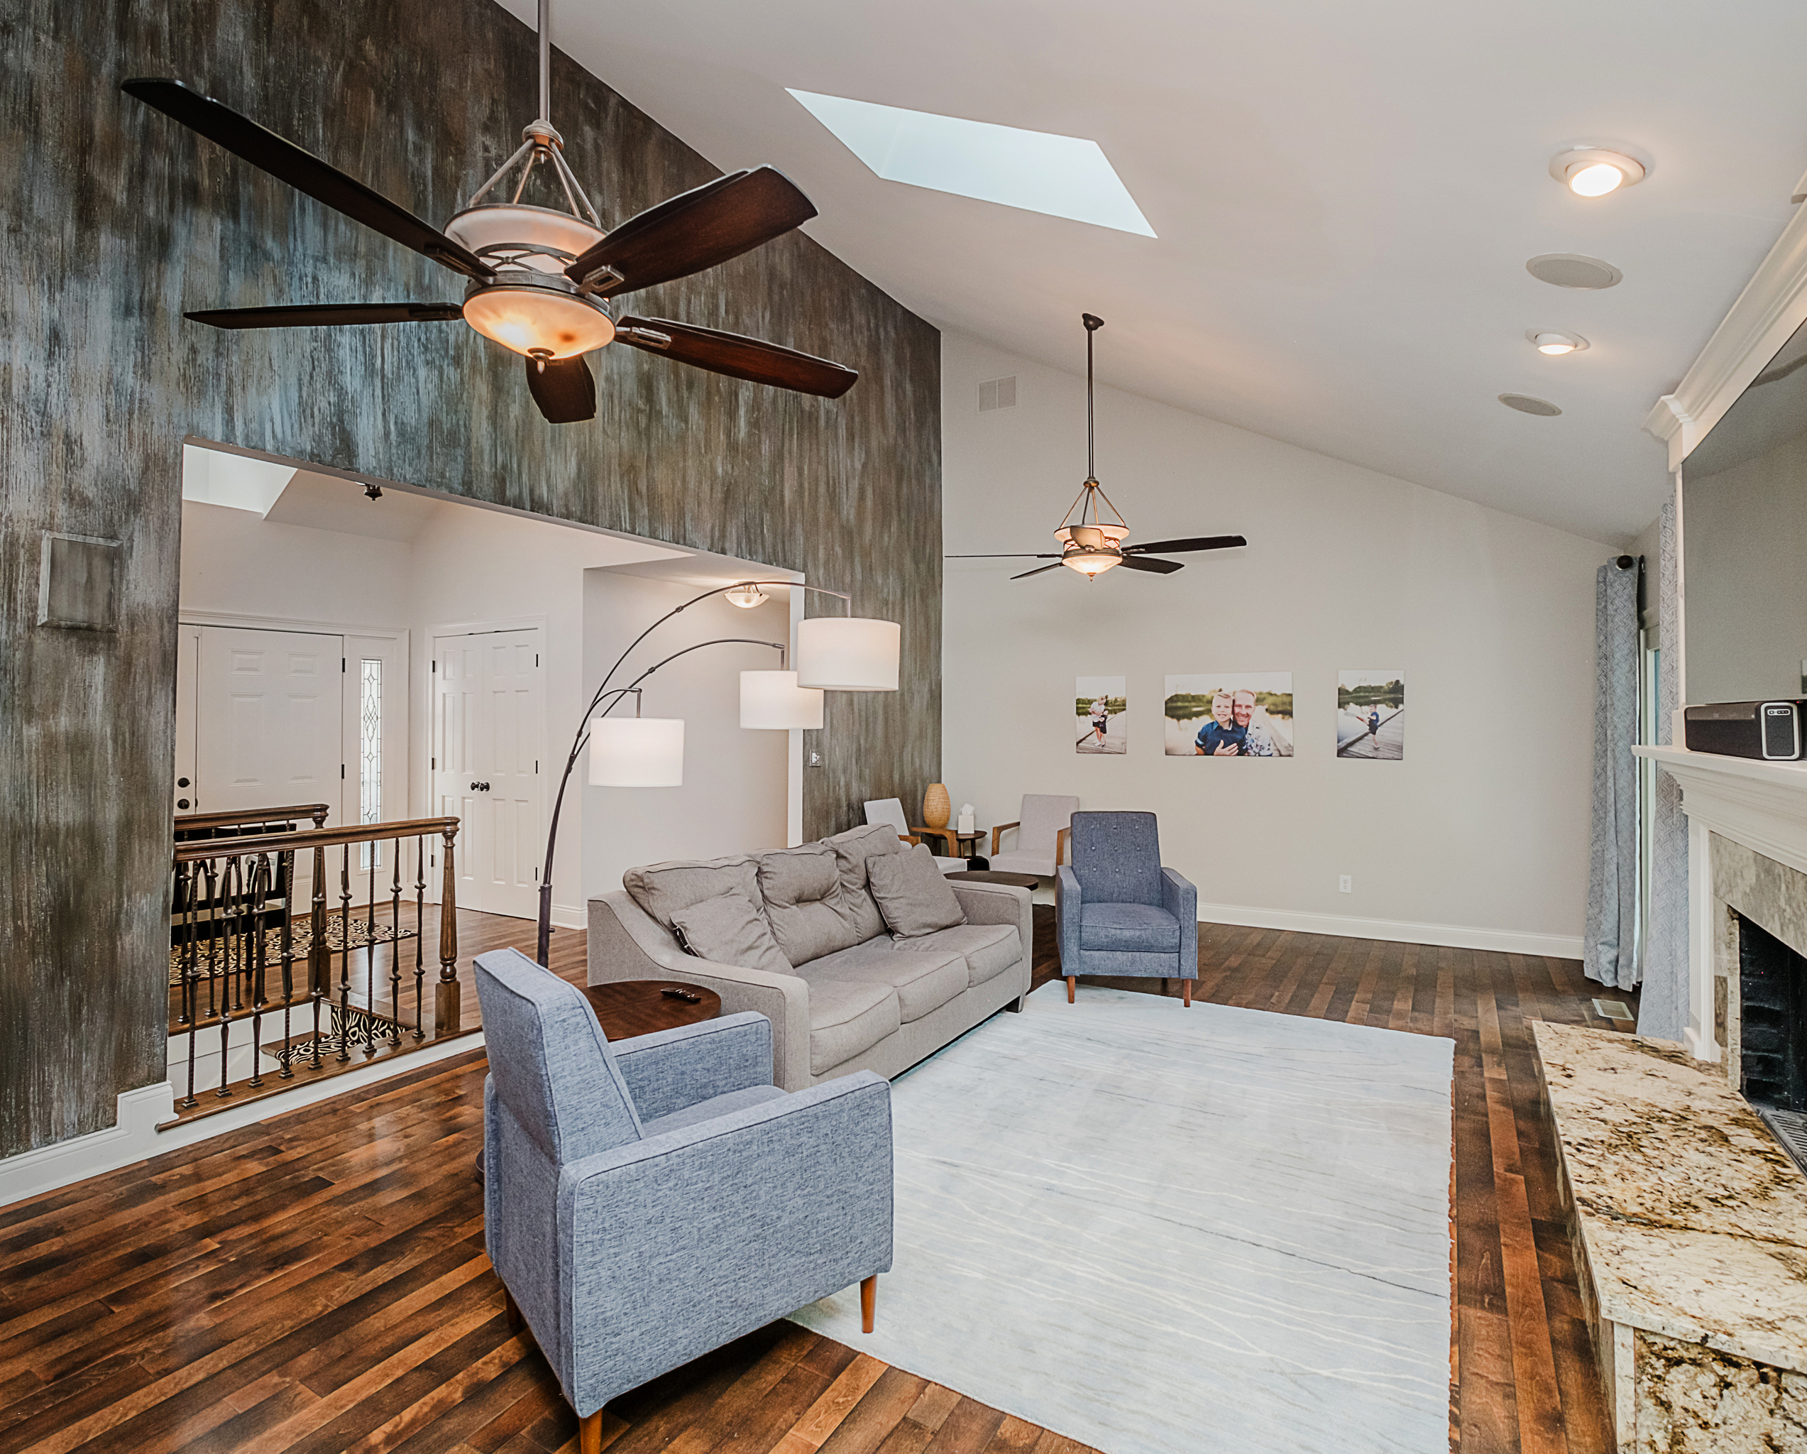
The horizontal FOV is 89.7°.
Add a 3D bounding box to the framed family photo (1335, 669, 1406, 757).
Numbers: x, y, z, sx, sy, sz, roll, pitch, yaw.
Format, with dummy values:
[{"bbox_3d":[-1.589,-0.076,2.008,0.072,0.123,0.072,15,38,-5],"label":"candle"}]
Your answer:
[{"bbox_3d":[3.153,-0.083,6.143,0.400,0.605,0.030,0,0,32],"label":"framed family photo"}]

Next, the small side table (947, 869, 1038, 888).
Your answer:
[{"bbox_3d":[0.486,1.177,5.266,0.610,0.556,0.610,0,0,32],"label":"small side table"}]

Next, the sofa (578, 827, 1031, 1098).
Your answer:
[{"bbox_3d":[-0.272,1.001,4.102,0.980,0.920,2.020,0,0,32],"label":"sofa"}]

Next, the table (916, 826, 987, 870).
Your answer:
[{"bbox_3d":[0.428,1.157,7.251,0.500,0.594,0.500,0,0,32],"label":"table"}]

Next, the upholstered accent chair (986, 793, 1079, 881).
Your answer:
[{"bbox_3d":[1.021,1.002,6.849,0.600,0.880,0.760,0,0,31],"label":"upholstered accent chair"}]

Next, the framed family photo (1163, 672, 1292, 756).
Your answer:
[{"bbox_3d":[2.349,-0.088,6.598,0.895,0.604,0.035,0,0,31],"label":"framed family photo"}]

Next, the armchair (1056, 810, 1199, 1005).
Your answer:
[{"bbox_3d":[1.207,0.970,5.039,0.670,0.939,0.800,0,0,7],"label":"armchair"}]

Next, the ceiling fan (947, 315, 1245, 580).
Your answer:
[{"bbox_3d":[1.109,-1.636,5.348,1.700,1.550,1.680,0,0,32],"label":"ceiling fan"}]

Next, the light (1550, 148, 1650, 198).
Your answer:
[{"bbox_3d":[1.663,-1.325,2.181,0.210,0.055,0.210,30,15,28],"label":"light"}]

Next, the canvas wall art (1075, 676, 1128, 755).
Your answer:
[{"bbox_3d":[1.540,-0.086,7.089,0.408,0.604,0.035,0,0,31],"label":"canvas wall art"}]

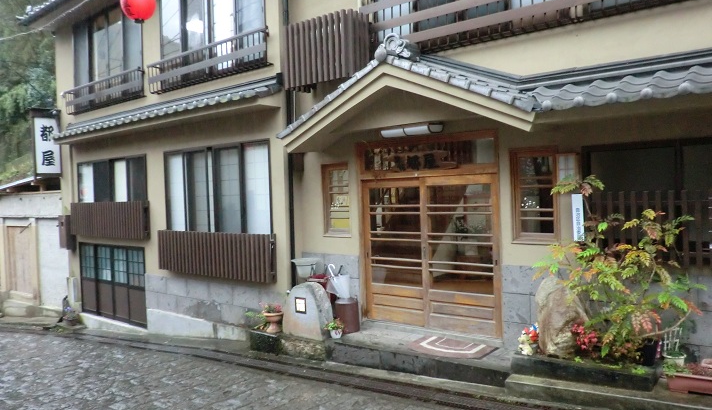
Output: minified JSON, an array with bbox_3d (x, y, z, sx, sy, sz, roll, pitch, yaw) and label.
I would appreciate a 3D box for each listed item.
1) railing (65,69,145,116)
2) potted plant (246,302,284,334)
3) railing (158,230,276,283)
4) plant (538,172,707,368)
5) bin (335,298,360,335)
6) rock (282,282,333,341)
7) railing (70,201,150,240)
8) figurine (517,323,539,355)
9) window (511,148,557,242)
[{"bbox_3d":[-4.790,-2.071,10.130,2.850,0.500,0.200,-1,2,38],"label":"railing"},{"bbox_3d":[-1.227,1.502,7.285,0.460,0.400,0.380,-1,2,38],"label":"potted plant"},{"bbox_3d":[-2.225,0.749,8.306,2.750,0.670,0.170,-1,2,38],"label":"railing"},{"bbox_3d":[2.212,0.567,4.666,1.350,1.600,0.950,-1,2,38],"label":"plant"},{"bbox_3d":[-0.096,1.373,6.613,0.300,0.390,0.300,-2,2,0],"label":"bin"},{"bbox_3d":[-0.605,1.281,6.639,0.720,0.640,0.330,-1,2,38],"label":"rock"},{"bbox_3d":[-4.755,0.279,10.273,2.780,0.665,0.170,-1,2,38],"label":"railing"},{"bbox_3d":[1.550,1.207,4.833,0.160,0.275,0.150,-1,1,37],"label":"figurine"},{"bbox_3d":[1.834,-0.088,5.511,0.480,0.970,0.110,-1,2,38],"label":"window"}]

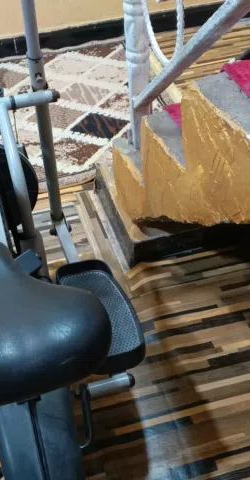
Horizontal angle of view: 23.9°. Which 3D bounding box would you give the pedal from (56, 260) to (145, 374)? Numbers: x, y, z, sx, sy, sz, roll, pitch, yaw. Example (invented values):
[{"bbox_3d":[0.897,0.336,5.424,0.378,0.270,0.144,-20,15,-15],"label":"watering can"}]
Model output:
[{"bbox_3d":[-0.062,0.173,1.373,0.150,0.060,0.318,-13,37,-8],"label":"pedal"}]

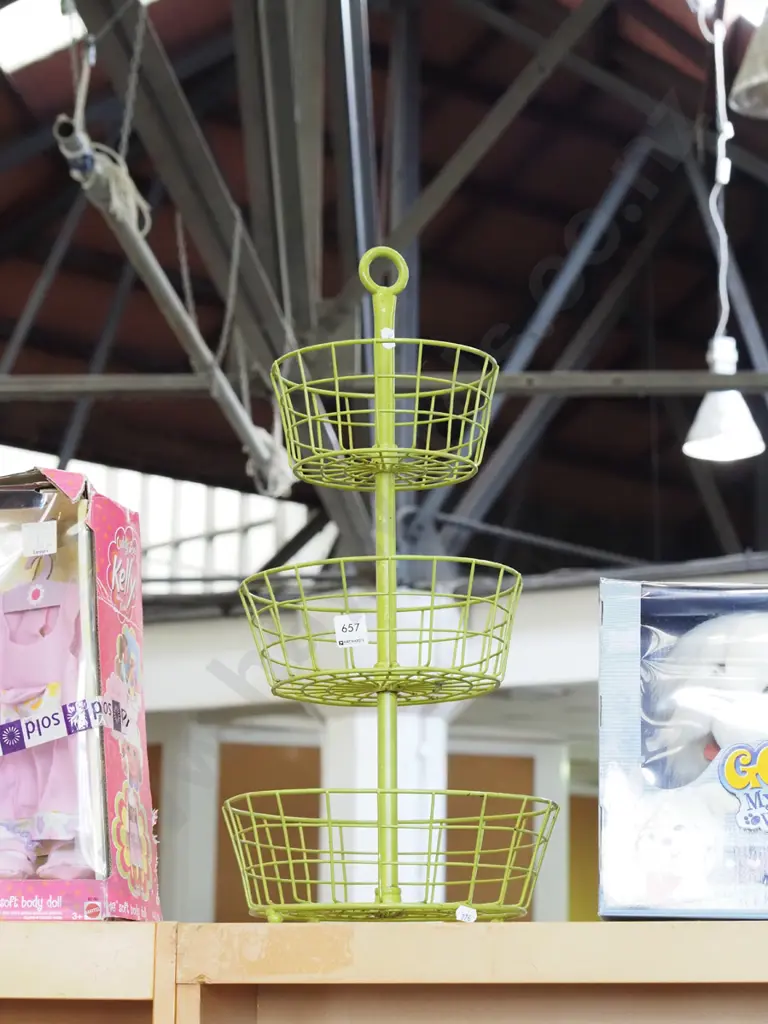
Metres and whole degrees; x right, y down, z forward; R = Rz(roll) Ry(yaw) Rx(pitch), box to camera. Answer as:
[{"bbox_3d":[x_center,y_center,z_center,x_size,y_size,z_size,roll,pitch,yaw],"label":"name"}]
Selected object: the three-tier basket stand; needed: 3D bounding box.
[{"bbox_3d":[0.002,0.057,2.248,0.299,0.620,0.299,0,-12,0],"label":"three-tier basket stand"}]

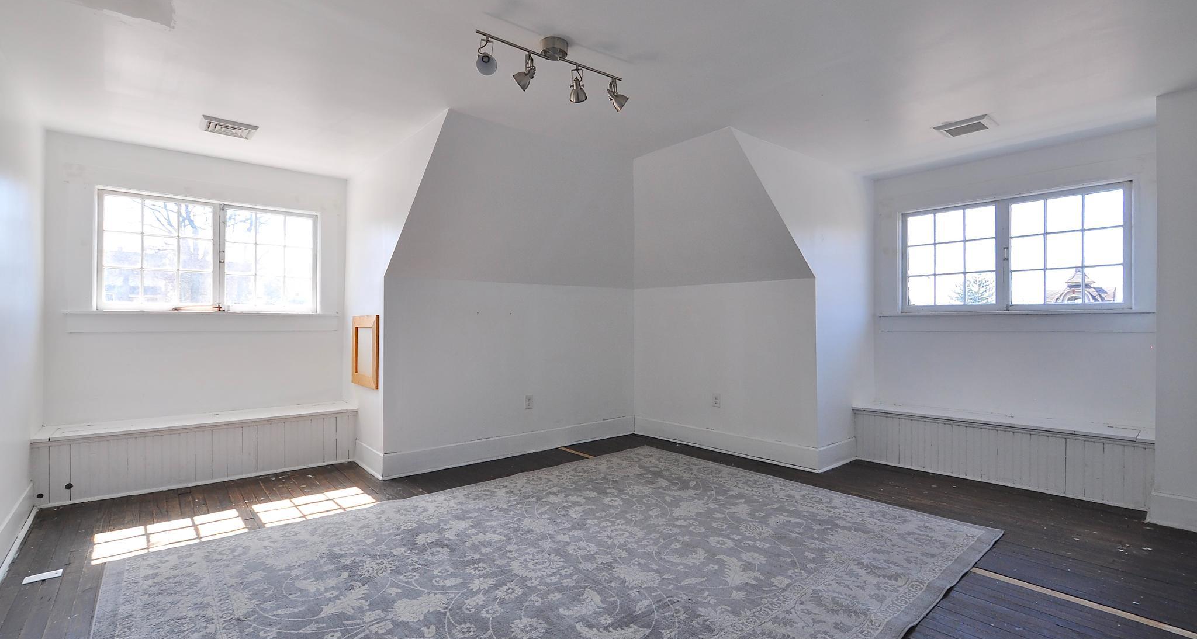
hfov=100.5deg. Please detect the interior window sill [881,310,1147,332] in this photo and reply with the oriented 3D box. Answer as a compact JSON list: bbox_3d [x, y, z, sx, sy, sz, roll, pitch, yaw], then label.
[{"bbox_3d":[2.993,0.025,3.716,1.610,0.140,0.060,-1,-1,44],"label":"interior window sill"}]

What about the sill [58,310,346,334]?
[{"bbox_3d":[-2.907,0.029,3.820,1.670,0.140,0.060,1,-1,-37],"label":"sill"}]

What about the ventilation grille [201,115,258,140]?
[{"bbox_3d":[-2.393,-1.233,3.227,0.290,0.025,0.250,1,-1,-37],"label":"ventilation grille"}]

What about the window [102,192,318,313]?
[{"bbox_3d":[-2.934,-0.478,3.849,1.340,0.850,0.080,1,-1,-37],"label":"window"}]

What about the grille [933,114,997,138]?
[{"bbox_3d":[2.372,-1.233,3.217,0.285,0.025,0.240,-1,-1,44],"label":"grille"}]

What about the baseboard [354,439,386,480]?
[{"bbox_3d":[-1.677,1.015,3.646,0.030,0.180,0.630,1,-1,-42],"label":"baseboard"}]

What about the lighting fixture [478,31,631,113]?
[{"bbox_3d":[-0.190,-1.140,2.263,0.750,0.230,0.150,0,-1,-34],"label":"lighting fixture"}]

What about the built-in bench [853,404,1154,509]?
[{"bbox_3d":[2.760,0.898,3.555,1.630,0.410,0.530,-1,-1,44],"label":"built-in bench"}]

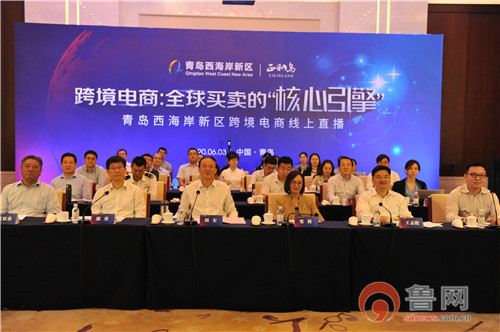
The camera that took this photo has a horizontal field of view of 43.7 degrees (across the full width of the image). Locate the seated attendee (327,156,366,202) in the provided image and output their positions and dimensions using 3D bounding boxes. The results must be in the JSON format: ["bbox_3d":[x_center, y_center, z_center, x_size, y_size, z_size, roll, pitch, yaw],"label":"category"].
[{"bbox_3d":[1.234,0.544,7.827,0.520,1.297,0.760,1,3,-1],"label":"seated attendee"}]

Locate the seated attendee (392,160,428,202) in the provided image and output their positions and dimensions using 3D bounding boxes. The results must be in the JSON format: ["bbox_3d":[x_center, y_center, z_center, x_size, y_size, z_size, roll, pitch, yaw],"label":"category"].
[{"bbox_3d":[2.006,0.568,7.800,0.500,1.265,0.750,1,3,3],"label":"seated attendee"}]

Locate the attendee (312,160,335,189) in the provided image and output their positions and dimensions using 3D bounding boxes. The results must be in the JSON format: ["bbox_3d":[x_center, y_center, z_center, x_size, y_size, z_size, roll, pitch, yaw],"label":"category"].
[{"bbox_3d":[1.175,0.509,9.650,0.460,1.200,0.700,1,3,-3],"label":"attendee"}]

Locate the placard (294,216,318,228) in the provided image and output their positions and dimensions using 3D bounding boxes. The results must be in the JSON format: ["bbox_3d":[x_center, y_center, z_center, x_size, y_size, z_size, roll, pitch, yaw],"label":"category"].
[{"bbox_3d":[0.506,0.504,5.610,0.200,0.092,0.080,1,3,-3],"label":"placard"}]

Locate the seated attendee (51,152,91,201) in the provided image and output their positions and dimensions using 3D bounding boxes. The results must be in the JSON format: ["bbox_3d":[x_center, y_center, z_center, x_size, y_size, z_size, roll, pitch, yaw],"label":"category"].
[{"bbox_3d":[-2.279,0.502,7.735,0.540,1.307,0.760,1,3,-1],"label":"seated attendee"}]

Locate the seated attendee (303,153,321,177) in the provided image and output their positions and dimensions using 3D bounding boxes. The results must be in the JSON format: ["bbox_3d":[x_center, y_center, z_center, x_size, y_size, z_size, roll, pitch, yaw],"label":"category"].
[{"bbox_3d":[1.087,0.425,10.600,0.460,1.262,0.750,1,3,-1],"label":"seated attendee"}]

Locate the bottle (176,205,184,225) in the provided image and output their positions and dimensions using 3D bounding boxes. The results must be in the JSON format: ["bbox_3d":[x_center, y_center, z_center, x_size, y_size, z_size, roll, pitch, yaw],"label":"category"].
[{"bbox_3d":[-0.624,0.450,5.620,0.062,0.168,0.062,1,3,-3],"label":"bottle"}]

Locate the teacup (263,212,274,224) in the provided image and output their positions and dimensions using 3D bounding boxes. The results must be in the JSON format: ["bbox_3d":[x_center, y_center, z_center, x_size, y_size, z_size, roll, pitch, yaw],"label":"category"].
[{"bbox_3d":[0.166,0.481,5.714,0.110,0.100,0.110,1,3,-1],"label":"teacup"}]

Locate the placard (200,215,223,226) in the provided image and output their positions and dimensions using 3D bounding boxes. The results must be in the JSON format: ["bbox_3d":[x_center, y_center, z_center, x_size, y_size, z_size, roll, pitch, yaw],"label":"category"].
[{"bbox_3d":[-0.338,0.482,5.539,0.200,0.093,0.080,1,3,-1],"label":"placard"}]

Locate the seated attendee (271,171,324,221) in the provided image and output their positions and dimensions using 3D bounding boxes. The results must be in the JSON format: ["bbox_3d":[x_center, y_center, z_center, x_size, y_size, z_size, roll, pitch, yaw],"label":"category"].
[{"bbox_3d":[0.485,0.664,6.192,0.530,1.198,0.760,1,3,-1],"label":"seated attendee"}]

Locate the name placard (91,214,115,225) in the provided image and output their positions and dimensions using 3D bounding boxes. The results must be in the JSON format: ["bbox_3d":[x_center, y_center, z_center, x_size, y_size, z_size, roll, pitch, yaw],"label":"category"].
[{"bbox_3d":[-1.300,0.471,5.560,0.205,0.090,0.080,1,3,-1],"label":"name placard"}]

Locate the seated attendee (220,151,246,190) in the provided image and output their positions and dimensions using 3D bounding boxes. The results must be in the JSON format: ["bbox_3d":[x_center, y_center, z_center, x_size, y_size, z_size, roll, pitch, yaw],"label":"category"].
[{"bbox_3d":[-0.246,0.449,9.287,0.450,1.308,0.760,1,3,-1],"label":"seated attendee"}]

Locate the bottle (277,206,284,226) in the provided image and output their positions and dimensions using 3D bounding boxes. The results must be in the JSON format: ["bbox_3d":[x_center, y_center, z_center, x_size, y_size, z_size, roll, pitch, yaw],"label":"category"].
[{"bbox_3d":[0.278,0.444,5.612,0.062,0.178,0.062,1,3,-1],"label":"bottle"}]

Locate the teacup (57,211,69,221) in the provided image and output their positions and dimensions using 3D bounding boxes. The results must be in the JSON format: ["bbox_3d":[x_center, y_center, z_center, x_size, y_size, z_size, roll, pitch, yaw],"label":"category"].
[{"bbox_3d":[-1.704,0.465,5.689,0.110,0.090,0.110,1,3,-1],"label":"teacup"}]

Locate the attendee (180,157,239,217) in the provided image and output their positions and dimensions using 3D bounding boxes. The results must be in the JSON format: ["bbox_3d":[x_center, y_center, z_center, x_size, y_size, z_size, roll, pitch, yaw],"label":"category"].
[{"bbox_3d":[-0.424,0.591,6.085,0.570,1.335,0.760,1,3,-1],"label":"attendee"}]

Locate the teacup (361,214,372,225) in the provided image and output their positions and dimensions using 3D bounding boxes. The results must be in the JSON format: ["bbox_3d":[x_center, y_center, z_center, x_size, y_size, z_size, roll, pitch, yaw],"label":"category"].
[{"bbox_3d":[1.055,0.496,5.707,0.108,0.085,0.108,1,3,-1],"label":"teacup"}]

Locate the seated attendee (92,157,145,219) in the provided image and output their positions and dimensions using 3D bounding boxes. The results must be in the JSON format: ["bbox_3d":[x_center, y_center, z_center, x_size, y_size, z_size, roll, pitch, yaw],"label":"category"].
[{"bbox_3d":[-1.257,0.589,5.990,0.550,1.330,0.720,1,3,-3],"label":"seated attendee"}]

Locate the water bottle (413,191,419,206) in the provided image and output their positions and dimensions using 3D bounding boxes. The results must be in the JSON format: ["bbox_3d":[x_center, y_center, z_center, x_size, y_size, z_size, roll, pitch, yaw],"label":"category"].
[{"bbox_3d":[1.997,0.395,7.490,0.063,0.172,0.063,1,3,-3],"label":"water bottle"}]

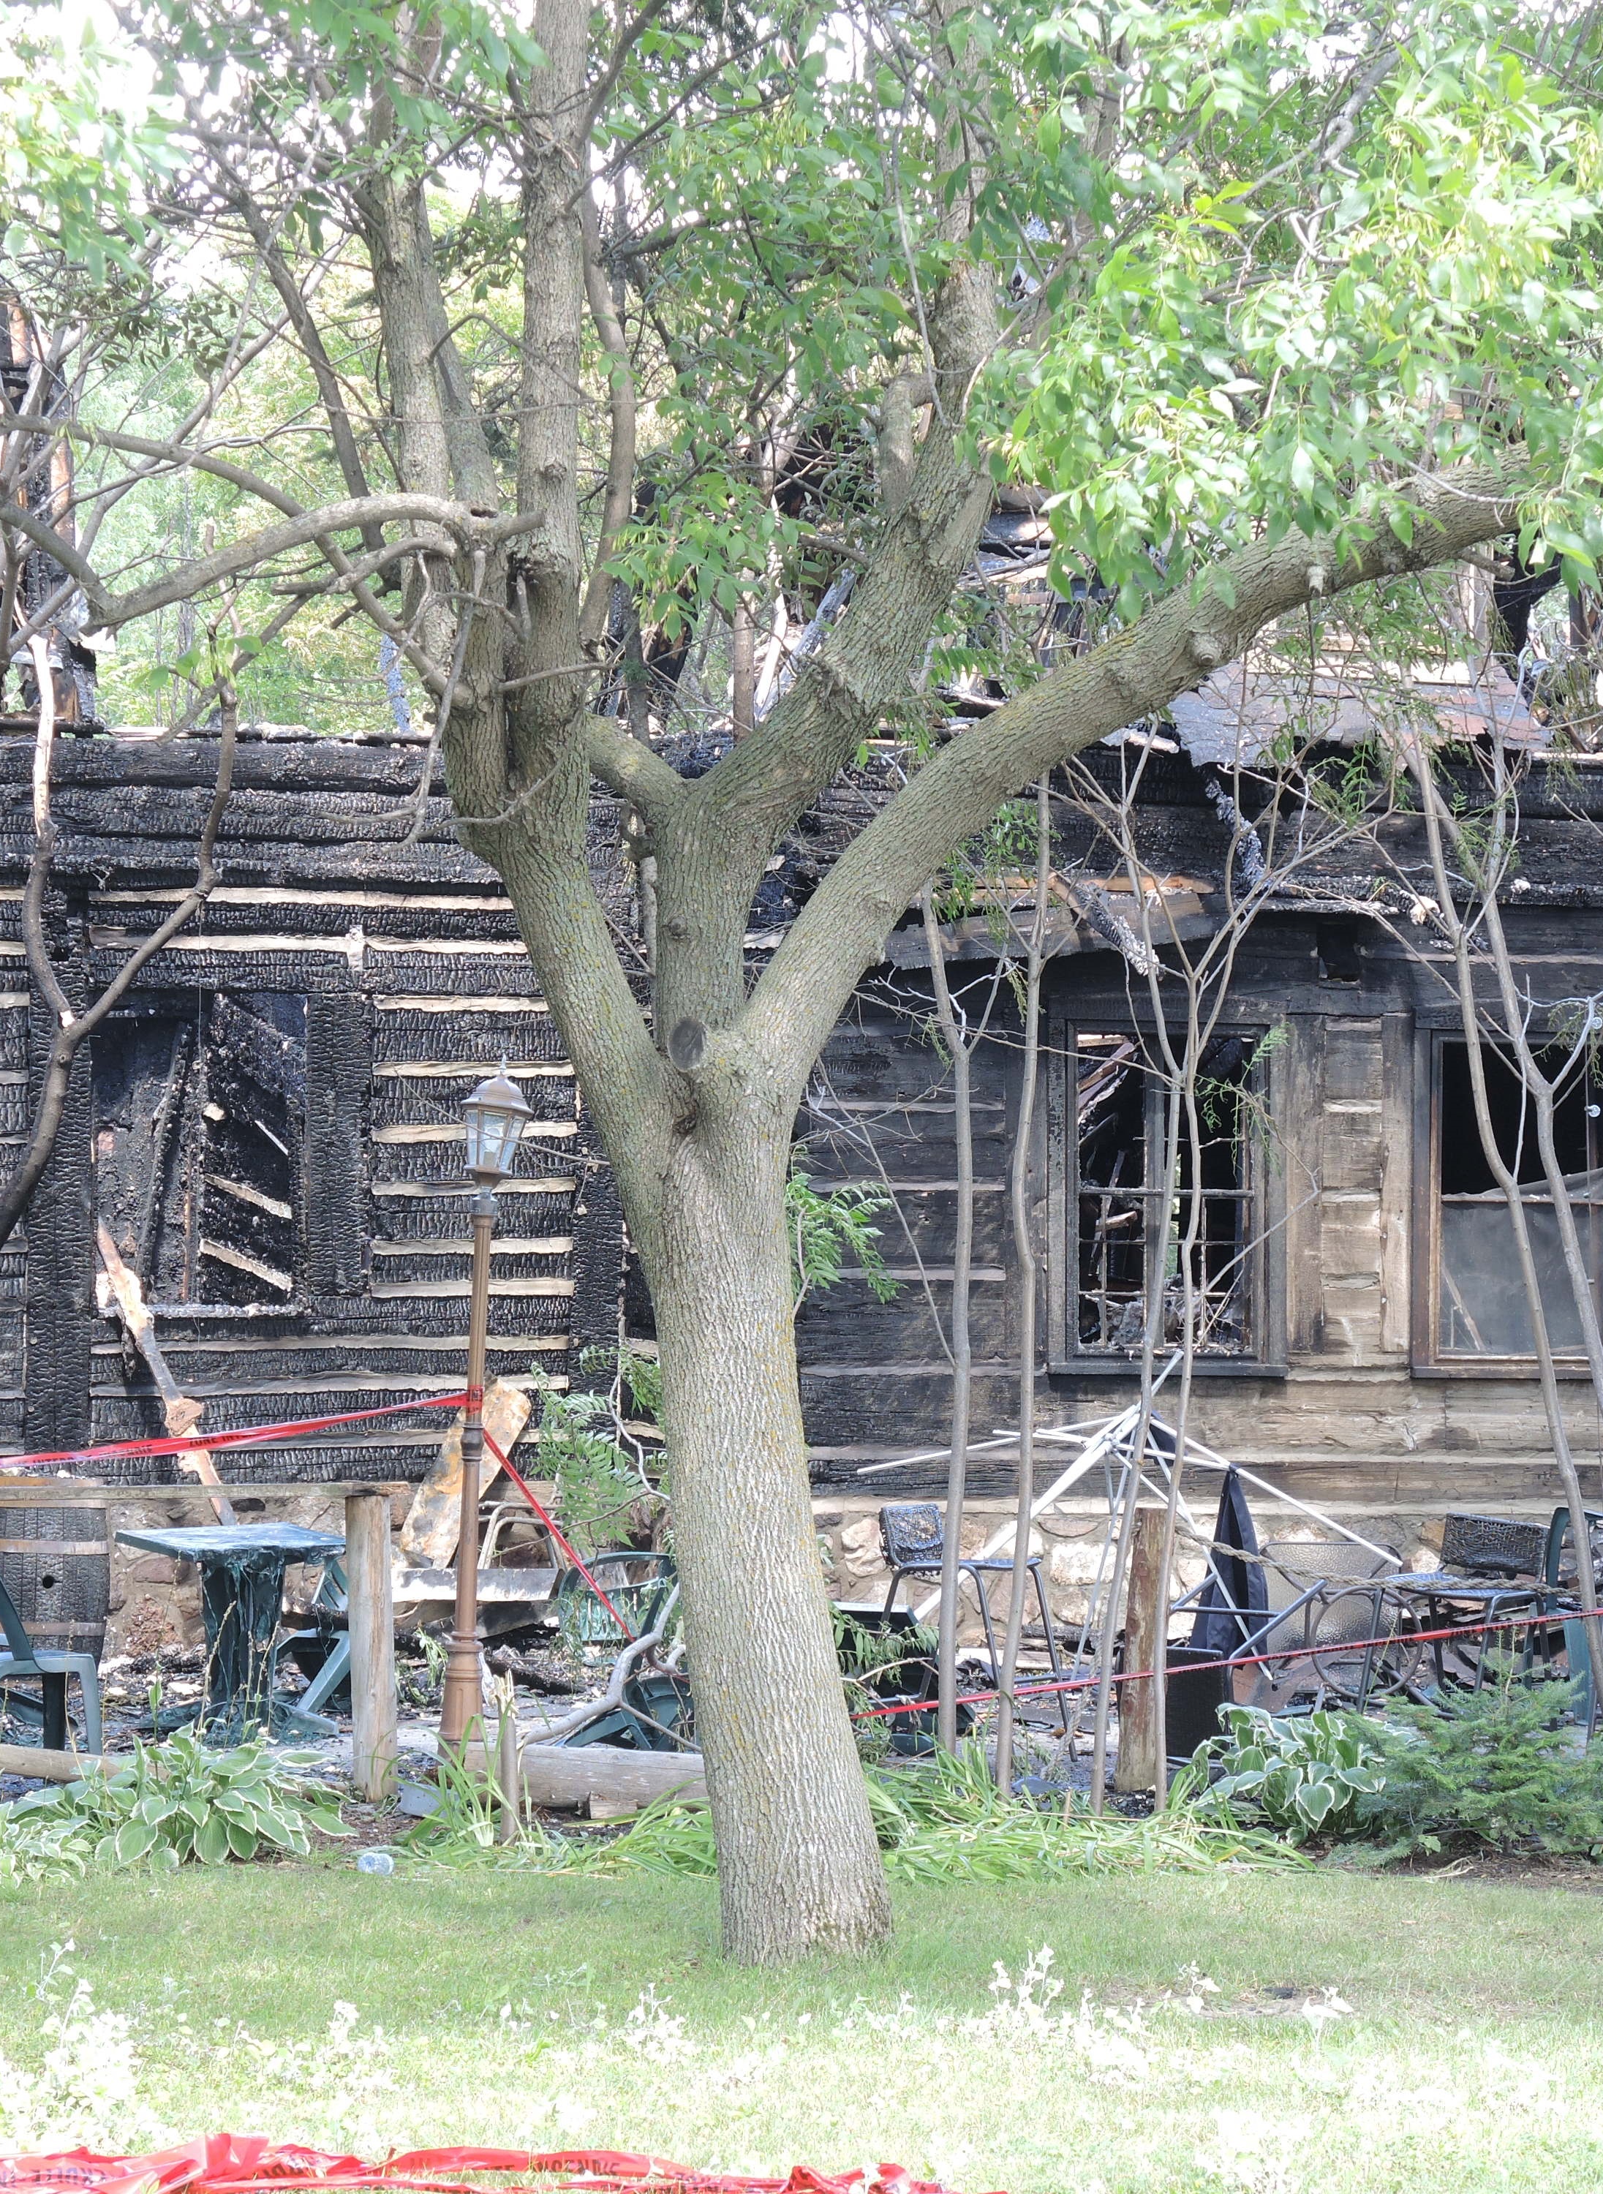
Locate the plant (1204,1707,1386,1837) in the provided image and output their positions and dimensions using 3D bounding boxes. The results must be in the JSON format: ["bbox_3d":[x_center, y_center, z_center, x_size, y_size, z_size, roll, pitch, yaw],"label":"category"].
[{"bbox_3d":[1.598,2.174,20.200,0.600,0.410,0.580,0,-2,0],"label":"plant"}]

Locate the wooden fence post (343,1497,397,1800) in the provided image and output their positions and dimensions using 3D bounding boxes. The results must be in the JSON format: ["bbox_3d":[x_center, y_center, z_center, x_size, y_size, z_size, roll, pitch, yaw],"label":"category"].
[{"bbox_3d":[-1.467,1.872,21.300,0.150,1.060,0.150,-2,-2,0],"label":"wooden fence post"}]

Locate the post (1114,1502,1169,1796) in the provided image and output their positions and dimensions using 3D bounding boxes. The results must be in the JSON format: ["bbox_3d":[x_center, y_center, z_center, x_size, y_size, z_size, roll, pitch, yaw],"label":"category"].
[{"bbox_3d":[1.165,1.893,21.400,0.150,1.000,0.150,3,-2,0],"label":"post"}]

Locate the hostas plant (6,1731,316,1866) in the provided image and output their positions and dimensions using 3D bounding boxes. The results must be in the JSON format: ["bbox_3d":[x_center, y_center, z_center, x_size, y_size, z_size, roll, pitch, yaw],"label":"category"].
[{"bbox_3d":[-1.971,2.173,19.400,0.950,0.370,0.800,0,-2,0],"label":"hostas plant"}]

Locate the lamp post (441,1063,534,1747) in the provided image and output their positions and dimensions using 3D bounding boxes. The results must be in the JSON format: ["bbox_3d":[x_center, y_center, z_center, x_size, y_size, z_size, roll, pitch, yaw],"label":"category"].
[{"bbox_3d":[-1.081,1.058,21.200,0.235,2.360,0.235,3,-2,0],"label":"lamp post"}]

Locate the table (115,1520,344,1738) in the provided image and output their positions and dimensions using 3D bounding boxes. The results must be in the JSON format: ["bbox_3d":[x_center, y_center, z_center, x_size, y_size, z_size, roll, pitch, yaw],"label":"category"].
[{"bbox_3d":[-2.207,2.065,24.200,0.680,0.700,0.680,1,-3,-31],"label":"table"}]

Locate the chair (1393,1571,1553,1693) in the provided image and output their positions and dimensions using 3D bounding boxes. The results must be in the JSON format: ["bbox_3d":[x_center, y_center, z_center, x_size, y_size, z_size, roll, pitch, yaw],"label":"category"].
[{"bbox_3d":[2.378,1.920,22.400,0.460,0.880,0.500,-1,-3,25],"label":"chair"}]

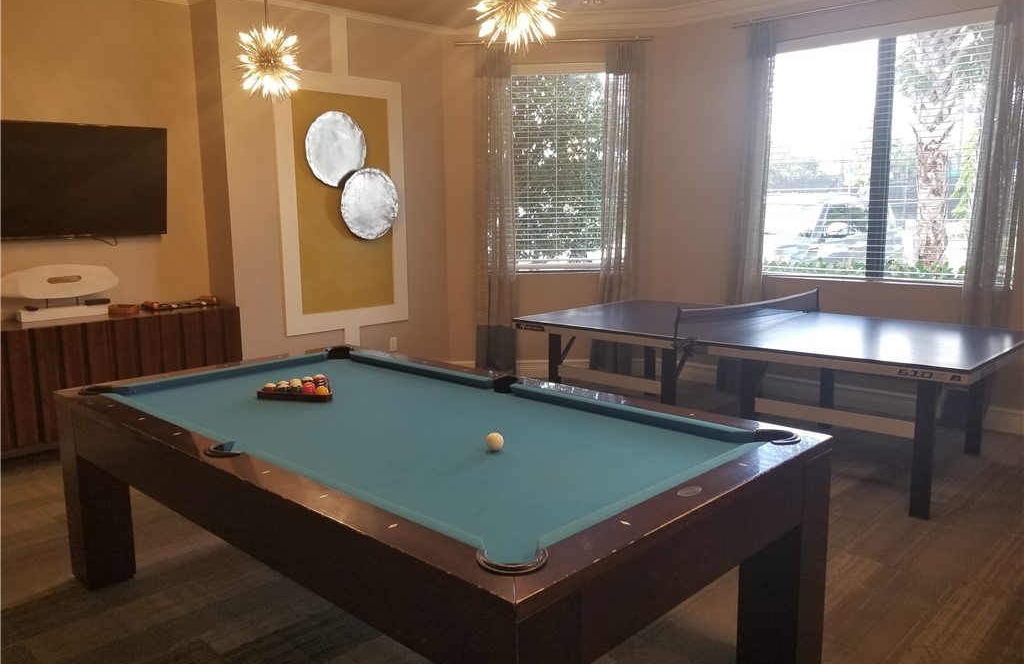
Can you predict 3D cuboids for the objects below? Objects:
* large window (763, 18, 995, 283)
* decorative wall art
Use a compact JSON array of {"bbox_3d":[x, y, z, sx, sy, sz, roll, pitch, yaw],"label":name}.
[{"bbox_3d":[2.589,-1.232,5.413,1.643,1.754,0.110,7,12,42],"label":"large window"},{"bbox_3d":[-1.299,-1.147,5.985,1.106,2.303,0.080,-8,12,-41],"label":"decorative wall art"}]

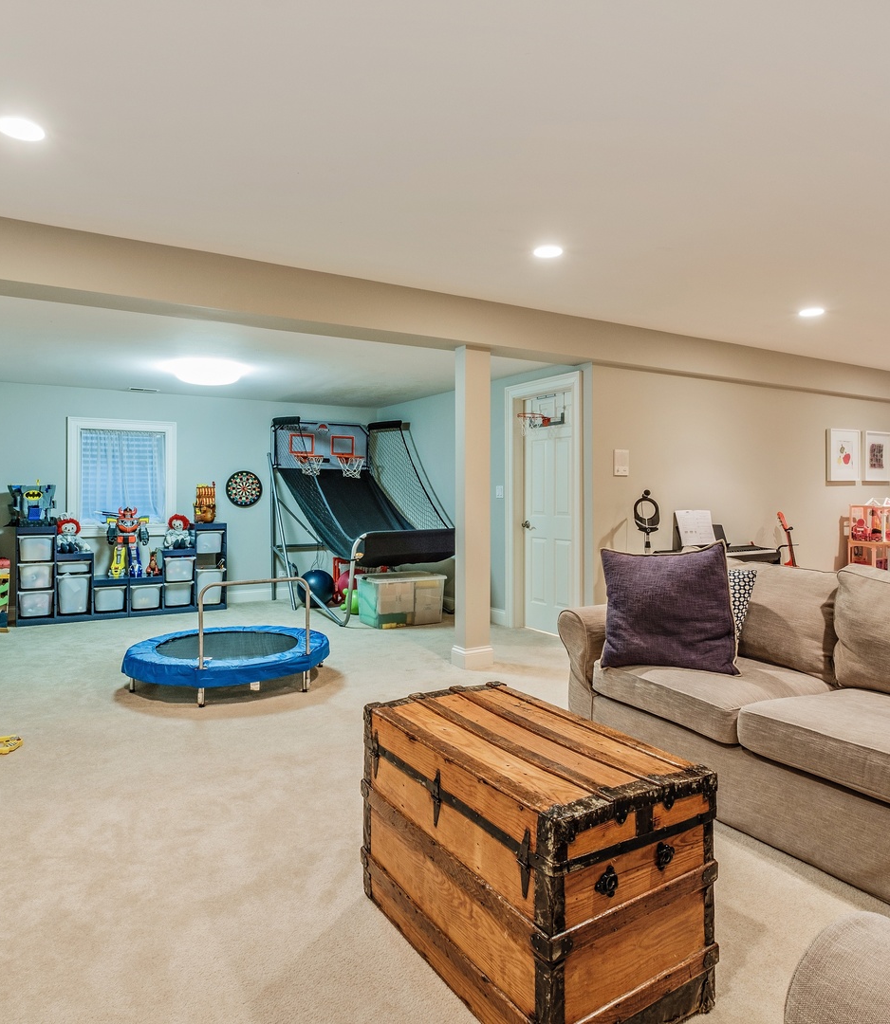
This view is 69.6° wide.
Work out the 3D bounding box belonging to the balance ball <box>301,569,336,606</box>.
[{"bbox_3d":[-1.364,0.816,6.800,0.395,0.395,0.395,0,1,0],"label":"balance ball"}]

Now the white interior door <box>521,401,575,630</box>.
[{"bbox_3d":[0.900,0.022,5.490,0.050,2.035,0.690,-1,1,-32],"label":"white interior door"}]

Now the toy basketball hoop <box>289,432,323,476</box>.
[{"bbox_3d":[-1.574,-0.664,7.300,0.310,0.480,0.330,-1,1,-27],"label":"toy basketball hoop"}]

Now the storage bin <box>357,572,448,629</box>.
[{"bbox_3d":[-0.410,0.846,6.120,0.710,0.430,0.460,-1,1,-30],"label":"storage bin"}]

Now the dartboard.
[{"bbox_3d":[-2.215,-0.252,7.060,0.415,0.415,0.040,-1,1,-29],"label":"dartboard"}]

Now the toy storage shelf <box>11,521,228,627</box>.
[{"bbox_3d":[-3.260,0.594,6.590,1.890,0.910,0.440,-1,1,-29],"label":"toy storage shelf"}]

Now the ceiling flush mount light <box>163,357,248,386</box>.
[{"bbox_3d":[-1.980,-1.125,5.320,0.620,0.140,0.620,-1,1,-29],"label":"ceiling flush mount light"}]

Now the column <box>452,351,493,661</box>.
[{"bbox_3d":[0.196,-0.033,4.504,0.230,2.210,0.170,-1,1,-29],"label":"column"}]

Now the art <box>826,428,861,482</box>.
[{"bbox_3d":[4.070,-0.576,6.520,0.530,0.525,0.035,-1,1,-29],"label":"art"}]

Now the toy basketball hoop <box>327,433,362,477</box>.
[{"bbox_3d":[-1.160,-0.668,7.500,0.310,0.490,0.330,-1,1,-27],"label":"toy basketball hoop"}]

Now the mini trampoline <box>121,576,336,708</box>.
[{"bbox_3d":[-1.370,0.736,4.140,1.250,0.690,1.250,-1,2,-33],"label":"mini trampoline"}]

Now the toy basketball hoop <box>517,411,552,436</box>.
[{"bbox_3d":[0.765,-0.757,5.500,0.280,0.205,0.230,-1,1,-34],"label":"toy basketball hoop"}]

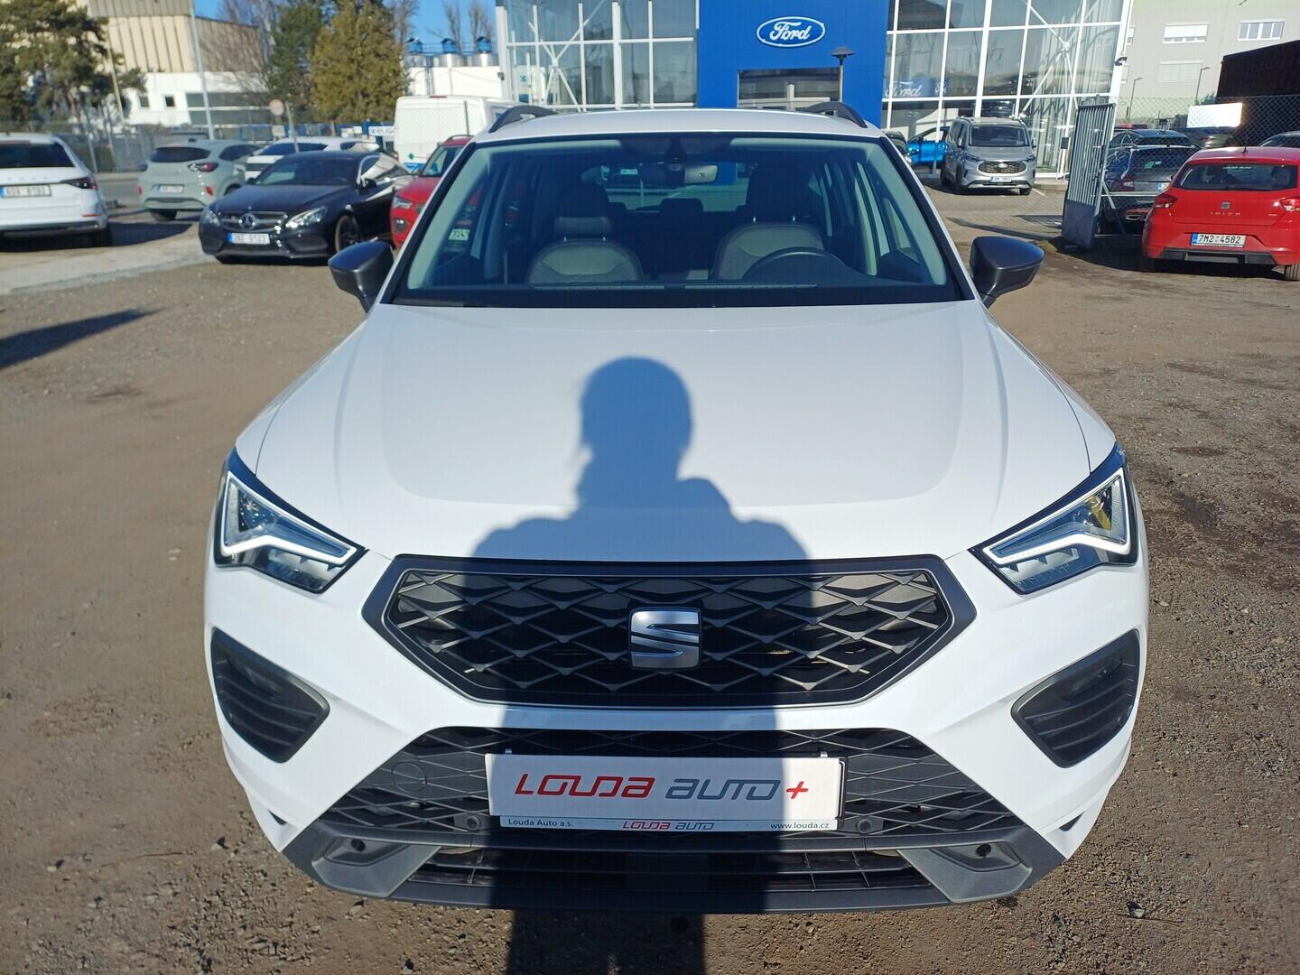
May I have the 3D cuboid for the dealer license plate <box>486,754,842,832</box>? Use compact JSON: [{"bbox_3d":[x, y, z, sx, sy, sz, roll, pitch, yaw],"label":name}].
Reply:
[{"bbox_3d":[0.016,0.457,1.407,0.525,0.135,0.020,0,21,2],"label":"dealer license plate"}]

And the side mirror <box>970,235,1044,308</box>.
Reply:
[{"bbox_3d":[0.973,-0.604,2.622,0.205,0.190,0.150,0,21,2],"label":"side mirror"}]

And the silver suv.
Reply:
[{"bbox_3d":[9.230,-9.107,25.848,1.860,1.850,4.500,3,21,9],"label":"silver suv"}]

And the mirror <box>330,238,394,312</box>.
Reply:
[{"bbox_3d":[-0.836,-0.604,2.688,0.205,0.190,0.150,0,21,2],"label":"mirror"}]

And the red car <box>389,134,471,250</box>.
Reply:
[{"bbox_3d":[-2.150,-3.845,12.349,1.780,1.550,4.140,-1,21,-1],"label":"red car"}]

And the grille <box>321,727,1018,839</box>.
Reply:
[{"bbox_3d":[0.025,0.441,1.440,1.100,0.200,0.110,0,21,2],"label":"grille"}]

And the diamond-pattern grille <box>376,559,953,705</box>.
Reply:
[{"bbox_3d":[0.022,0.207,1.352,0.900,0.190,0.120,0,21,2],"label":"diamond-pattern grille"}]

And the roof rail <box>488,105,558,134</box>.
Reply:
[{"bbox_3d":[-0.458,-1.509,3.884,0.090,0.100,1.900,0,21,2],"label":"roof rail"}]

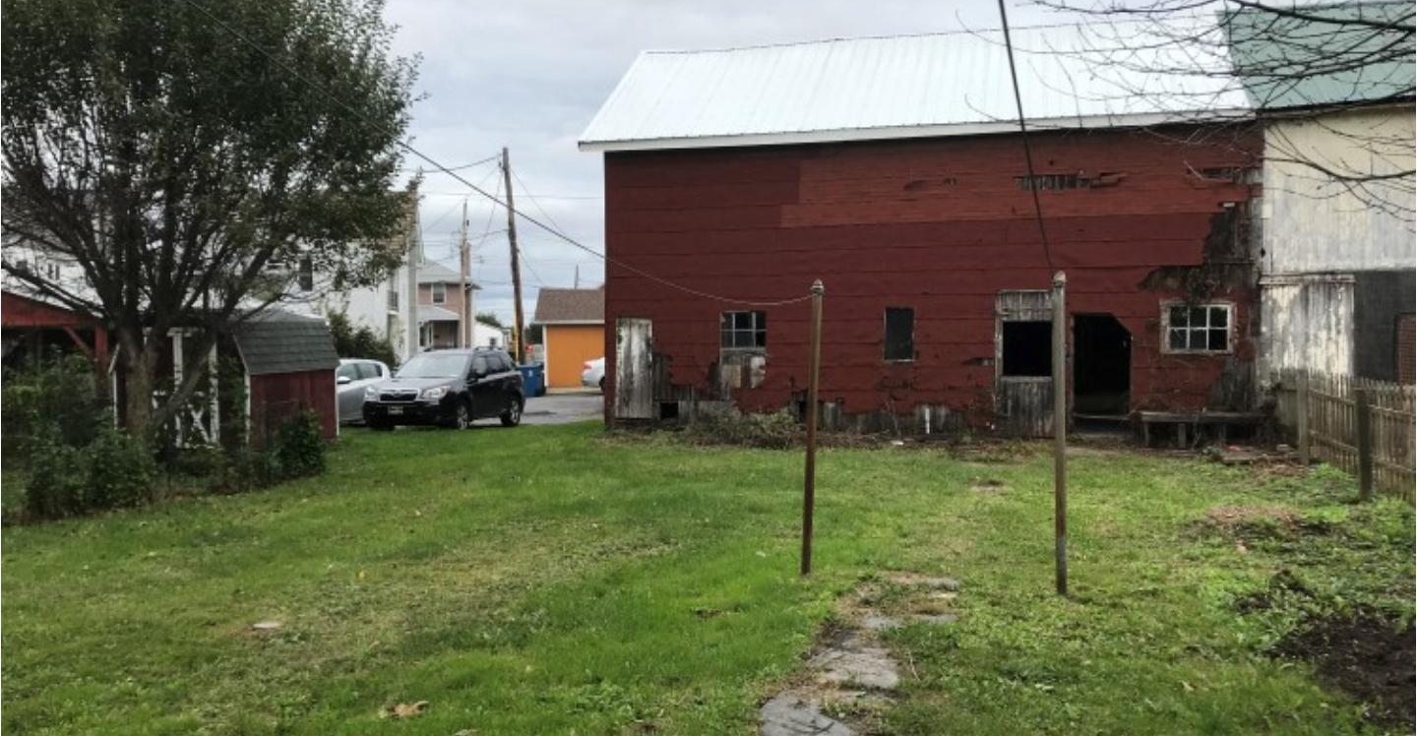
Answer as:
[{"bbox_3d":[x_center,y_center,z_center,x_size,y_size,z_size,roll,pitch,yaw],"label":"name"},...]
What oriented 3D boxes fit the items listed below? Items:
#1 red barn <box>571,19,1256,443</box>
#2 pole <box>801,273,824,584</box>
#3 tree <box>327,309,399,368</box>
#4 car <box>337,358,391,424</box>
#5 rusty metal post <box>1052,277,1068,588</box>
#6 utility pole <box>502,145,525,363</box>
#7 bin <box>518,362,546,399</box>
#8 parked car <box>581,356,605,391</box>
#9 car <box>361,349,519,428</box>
[{"bbox_3d":[4.625,-3.134,25.715,12.950,8.780,8.000,0,1,16],"label":"red barn"},{"bbox_3d":[0.725,0.418,7.986,0.080,2.063,0.080,3,1,16],"label":"pole"},{"bbox_3d":[-10.600,-0.280,32.999,2.500,2.700,2.300,0,1,16],"label":"tree"},{"bbox_3d":[-8.897,0.525,26.210,1.790,1.480,4.350,0,1,14],"label":"car"},{"bbox_3d":[2.258,0.420,7.335,0.080,2.078,0.080,0,1,16],"label":"rusty metal post"},{"bbox_3d":[-7.194,-3.767,42.937,0.290,9.015,0.290,-4,1,16],"label":"utility pole"},{"bbox_3d":[-5.397,0.359,34.808,0.820,1.120,0.680,0,1,12],"label":"bin"},{"bbox_3d":[-1.748,0.119,37.605,4.600,1.460,1.800,0,1,10],"label":"parked car"},{"bbox_3d":[-5.478,0.437,24.449,1.800,1.735,4.600,0,1,14],"label":"car"}]

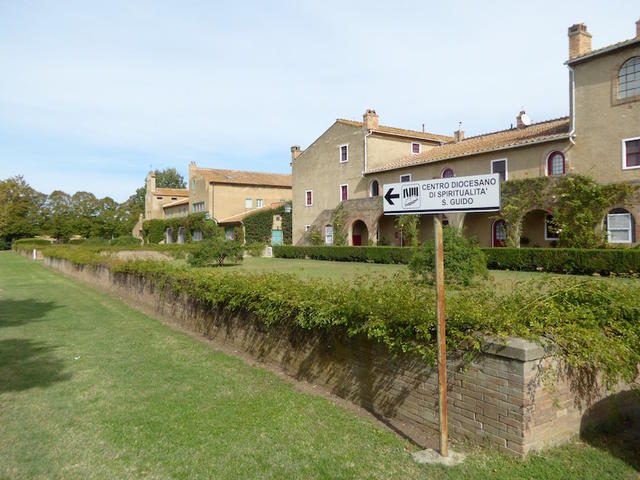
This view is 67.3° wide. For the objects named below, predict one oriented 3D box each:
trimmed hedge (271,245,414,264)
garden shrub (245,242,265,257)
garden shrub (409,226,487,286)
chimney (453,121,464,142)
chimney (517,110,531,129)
[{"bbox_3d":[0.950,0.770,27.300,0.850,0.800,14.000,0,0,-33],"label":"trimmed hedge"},{"bbox_3d":[-4.700,0.680,34.300,1.300,1.050,1.400,0,0,-33],"label":"garden shrub"},{"bbox_3d":[3.160,0.360,11.900,1.750,1.450,1.900,0,0,0],"label":"garden shrub"},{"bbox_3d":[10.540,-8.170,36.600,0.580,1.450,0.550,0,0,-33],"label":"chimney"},{"bbox_3d":[13.500,-8.050,32.100,0.550,1.200,0.550,0,0,-33],"label":"chimney"}]

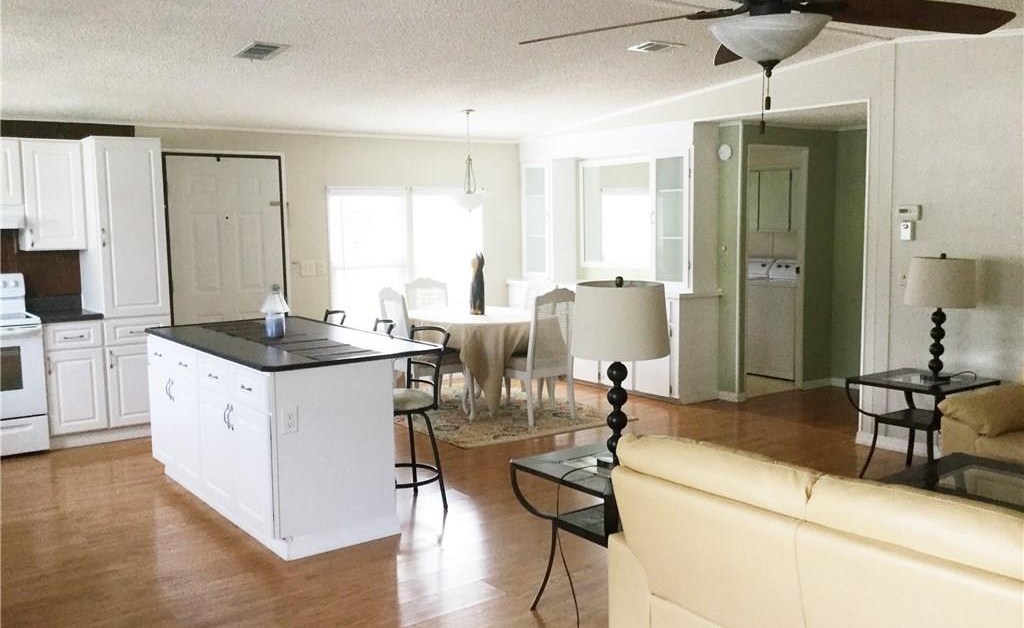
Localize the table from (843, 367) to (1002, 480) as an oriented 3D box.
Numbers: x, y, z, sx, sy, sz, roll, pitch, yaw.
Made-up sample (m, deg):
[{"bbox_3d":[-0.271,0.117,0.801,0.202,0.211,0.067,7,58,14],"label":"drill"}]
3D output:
[{"bbox_3d":[2.357,0.672,5.282,0.570,0.585,0.570,-5,8,-37],"label":"table"}]

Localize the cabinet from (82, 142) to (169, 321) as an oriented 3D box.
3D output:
[{"bbox_3d":[-2.808,-0.625,6.597,0.435,1.237,0.590,-5,8,-37],"label":"cabinet"}]

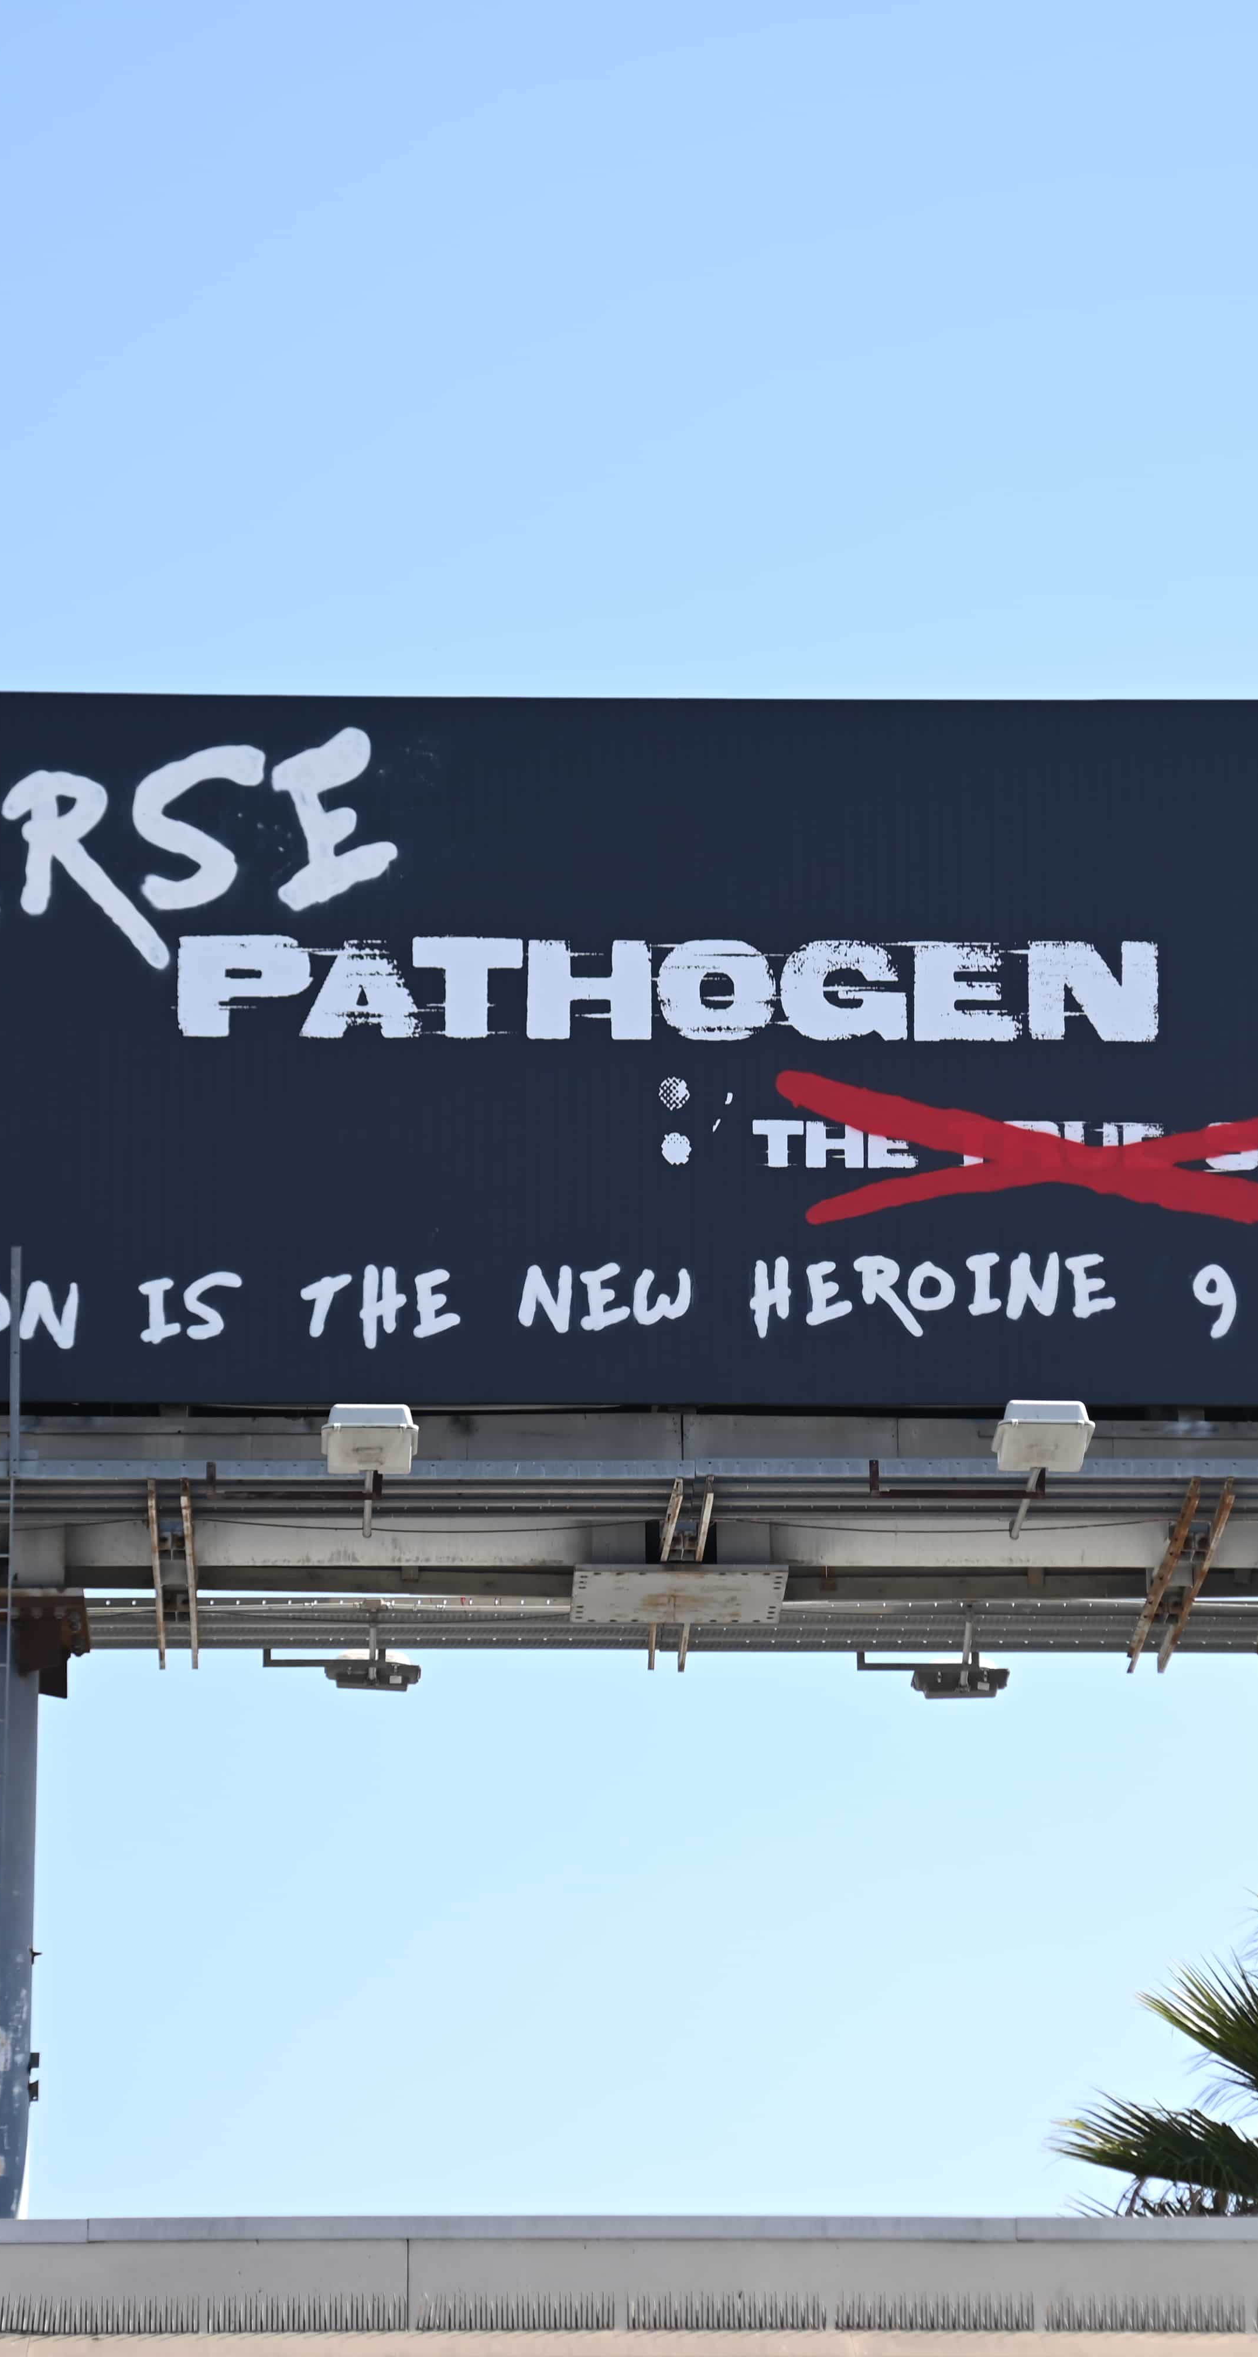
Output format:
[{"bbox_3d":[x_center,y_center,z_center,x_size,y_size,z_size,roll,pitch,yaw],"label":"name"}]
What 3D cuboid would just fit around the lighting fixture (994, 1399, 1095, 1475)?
[{"bbox_3d":[2.254,1.404,41.640,0.530,0.340,0.400,0,-17,-2],"label":"lighting fixture"}]

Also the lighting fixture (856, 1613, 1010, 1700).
[{"bbox_3d":[1.787,2.822,45.220,0.880,0.380,0.450,0,-17,-2],"label":"lighting fixture"}]

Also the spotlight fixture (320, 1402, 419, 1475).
[{"bbox_3d":[-1.401,1.408,41.538,0.530,0.340,0.400,0,-17,-2],"label":"spotlight fixture"}]

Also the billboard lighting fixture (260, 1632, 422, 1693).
[{"bbox_3d":[-1.693,2.840,45.118,0.930,0.280,0.420,0,-17,-2],"label":"billboard lighting fixture"}]

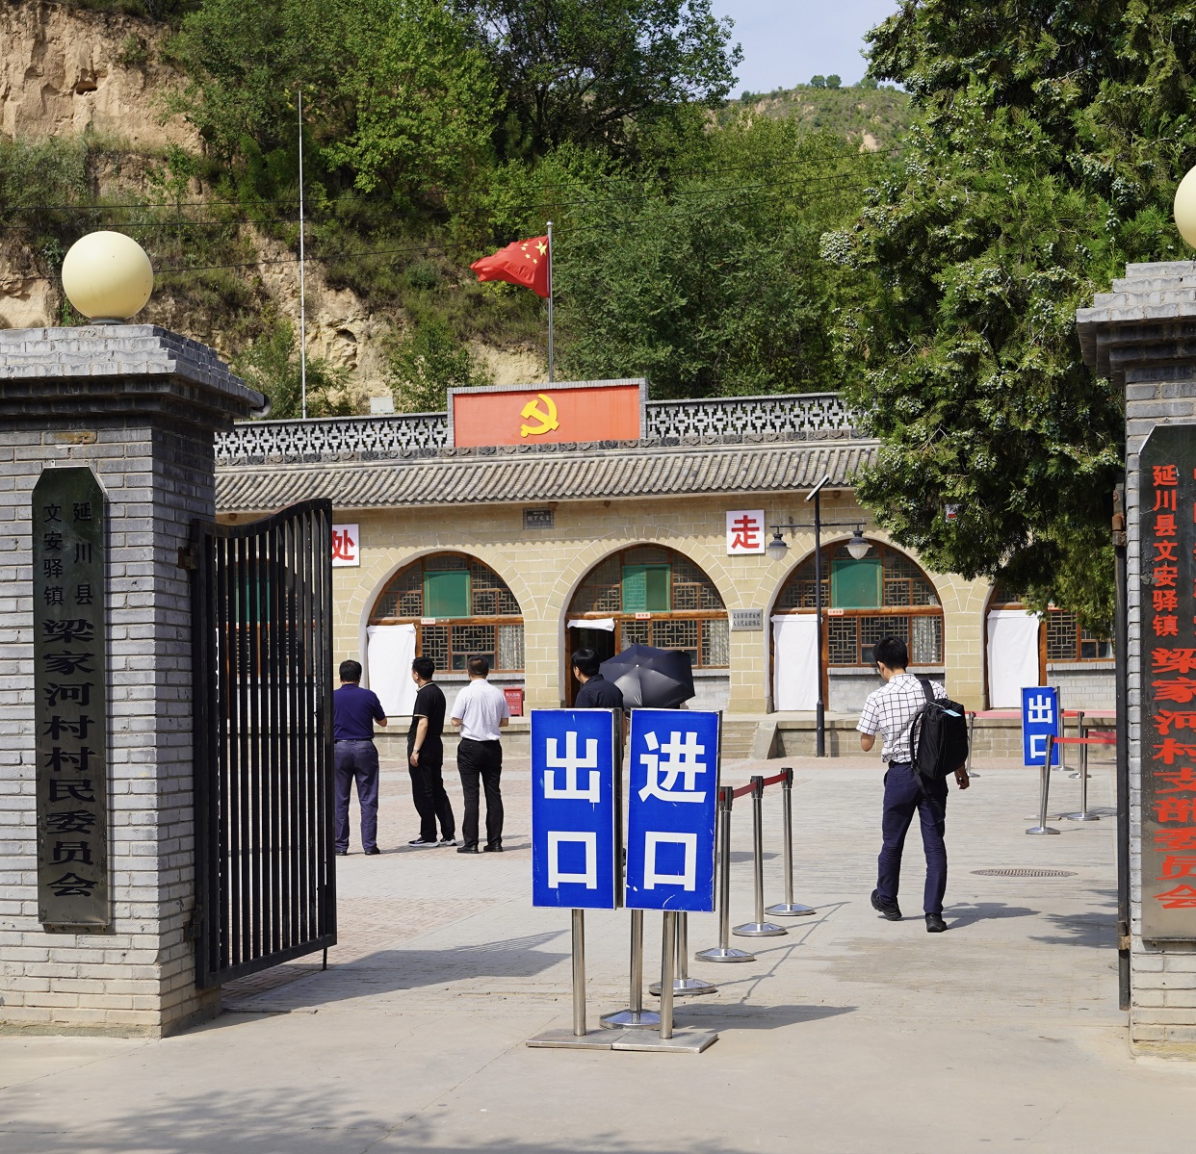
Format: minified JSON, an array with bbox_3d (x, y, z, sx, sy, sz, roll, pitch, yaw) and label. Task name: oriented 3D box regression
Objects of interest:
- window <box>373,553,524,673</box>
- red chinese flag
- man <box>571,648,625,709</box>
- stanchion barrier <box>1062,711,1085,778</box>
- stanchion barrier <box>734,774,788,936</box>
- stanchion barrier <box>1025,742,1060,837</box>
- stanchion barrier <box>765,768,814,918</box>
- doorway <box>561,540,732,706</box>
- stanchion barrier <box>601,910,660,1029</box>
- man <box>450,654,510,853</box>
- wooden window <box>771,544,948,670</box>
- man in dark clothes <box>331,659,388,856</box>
[{"bbox_3d":[-2.961,0.723,40.000,3.100,2.350,0.250,-1,-2,13],"label":"window"},{"bbox_3d":[-1.829,-6.439,42.000,1.650,1.300,0.400,-1,-2,5],"label":"red chinese flag"},{"bbox_3d":[0.018,1.372,14.976,0.500,1.680,0.340,0,-2,-30],"label":"man"},{"bbox_3d":[6.802,2.366,28.500,0.325,0.920,0.325,-1,-2,0],"label":"stanchion barrier"},{"bbox_3d":[0.962,1.635,11.970,0.330,0.910,0.330,-1,-2,11],"label":"stanchion barrier"},{"bbox_3d":[4.266,1.996,19.300,0.325,0.920,0.325,3,-2,0],"label":"stanchion barrier"},{"bbox_3d":[1.240,1.698,13.100,0.320,0.920,0.320,-1,-2,14],"label":"stanchion barrier"},{"bbox_3d":[0.941,0.992,39.000,3.200,3.200,0.400,-1,-2,13],"label":"doorway"},{"bbox_3d":[0.166,1.531,9.063,0.325,0.920,0.325,-1,-2,0],"label":"stanchion barrier"},{"bbox_3d":[-1.032,1.541,17.700,0.530,1.710,0.360,-1,-2,0],"label":"man"},{"bbox_3d":[4.913,0.511,38.200,3.200,2.400,0.150,-1,-2,16],"label":"wooden window"},{"bbox_3d":[-2.146,1.577,17.700,0.560,1.700,0.380,-1,-2,9],"label":"man in dark clothes"}]

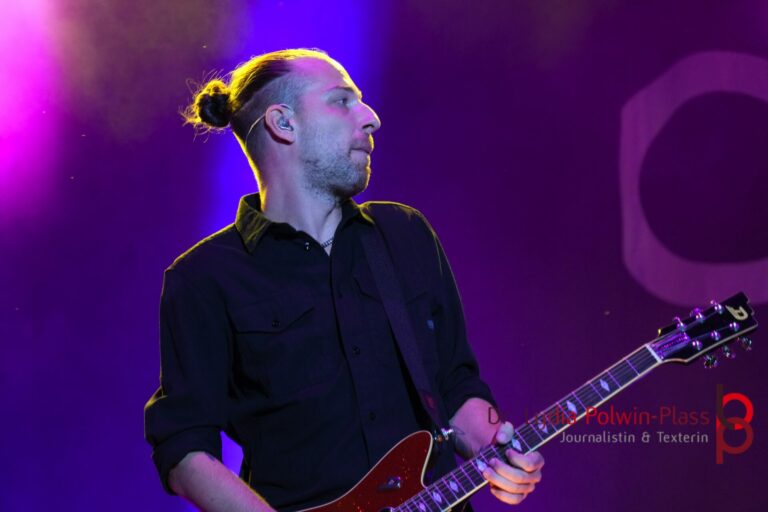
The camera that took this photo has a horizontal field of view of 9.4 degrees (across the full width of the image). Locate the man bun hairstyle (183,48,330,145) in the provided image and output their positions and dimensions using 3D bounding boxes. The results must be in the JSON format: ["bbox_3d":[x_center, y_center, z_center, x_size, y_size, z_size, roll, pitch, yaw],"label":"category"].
[{"bbox_3d":[-0.195,-0.242,7.160,0.220,0.150,0.160,-8,-9,10],"label":"man bun hairstyle"}]

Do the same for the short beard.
[{"bbox_3d":[-0.074,-0.124,7.145,0.100,0.080,0.130,-8,-9,10],"label":"short beard"}]

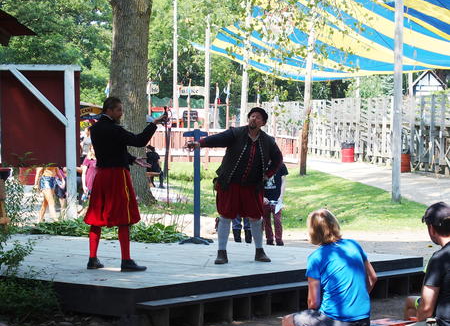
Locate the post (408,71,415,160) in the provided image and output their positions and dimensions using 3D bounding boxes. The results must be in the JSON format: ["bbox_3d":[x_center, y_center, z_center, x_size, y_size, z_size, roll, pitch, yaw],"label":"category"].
[{"bbox_3d":[7.415,-1.786,47.500,0.200,3.750,0.200,0,1,0],"label":"post"}]

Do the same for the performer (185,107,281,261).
[{"bbox_3d":[0.106,0.249,13.350,1.050,1.760,0.680,0,1,13],"label":"performer"}]

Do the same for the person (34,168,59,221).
[{"bbox_3d":[-3.846,0.467,26.000,0.550,1.650,0.420,-1,1,-30],"label":"person"}]

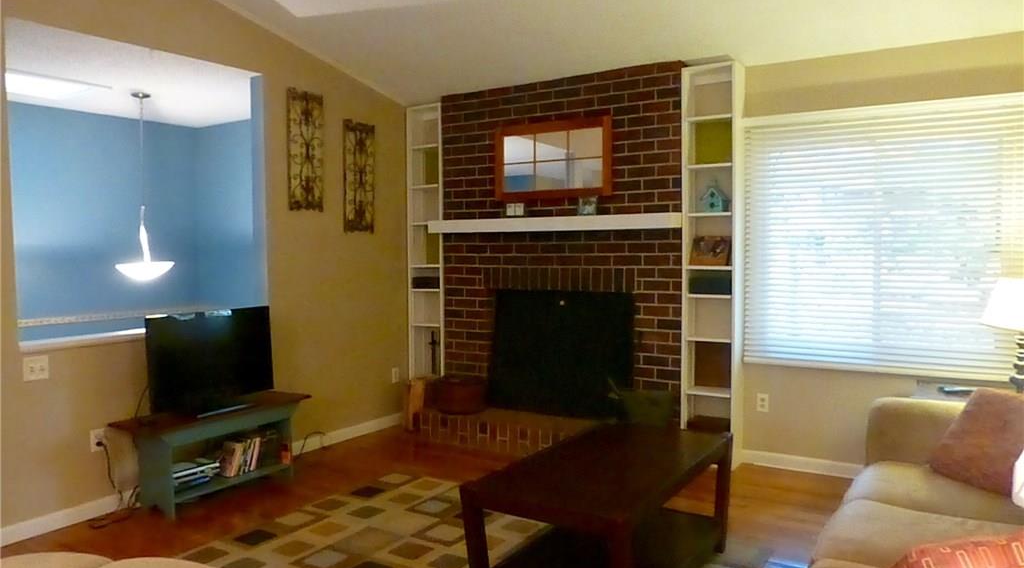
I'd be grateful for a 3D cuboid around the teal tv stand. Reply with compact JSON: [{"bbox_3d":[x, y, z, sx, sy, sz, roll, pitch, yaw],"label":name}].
[{"bbox_3d":[-1.634,0.940,3.964,0.400,0.482,1.022,2,4,32],"label":"teal tv stand"}]

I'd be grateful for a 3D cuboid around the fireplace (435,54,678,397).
[{"bbox_3d":[0.301,-0.167,4.986,1.875,2.460,0.403,2,4,32],"label":"fireplace"}]

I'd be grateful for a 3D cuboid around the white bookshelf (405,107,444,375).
[{"bbox_3d":[-0.601,-0.151,5.639,0.334,2.453,0.257,2,4,32],"label":"white bookshelf"}]

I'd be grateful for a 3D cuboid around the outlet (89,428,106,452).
[{"bbox_3d":[-2.115,0.794,3.626,0.018,0.114,0.070,2,4,32],"label":"outlet"}]

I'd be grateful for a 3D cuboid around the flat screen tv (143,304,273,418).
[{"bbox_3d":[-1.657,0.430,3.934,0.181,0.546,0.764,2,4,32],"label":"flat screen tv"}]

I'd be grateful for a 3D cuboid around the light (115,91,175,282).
[{"bbox_3d":[-2.616,-0.679,5.036,0.431,1.323,0.431,2,4,32],"label":"light"}]

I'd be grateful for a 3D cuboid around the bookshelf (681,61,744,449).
[{"bbox_3d":[1.261,-0.104,4.458,0.309,2.460,0.257,2,4,32],"label":"bookshelf"}]

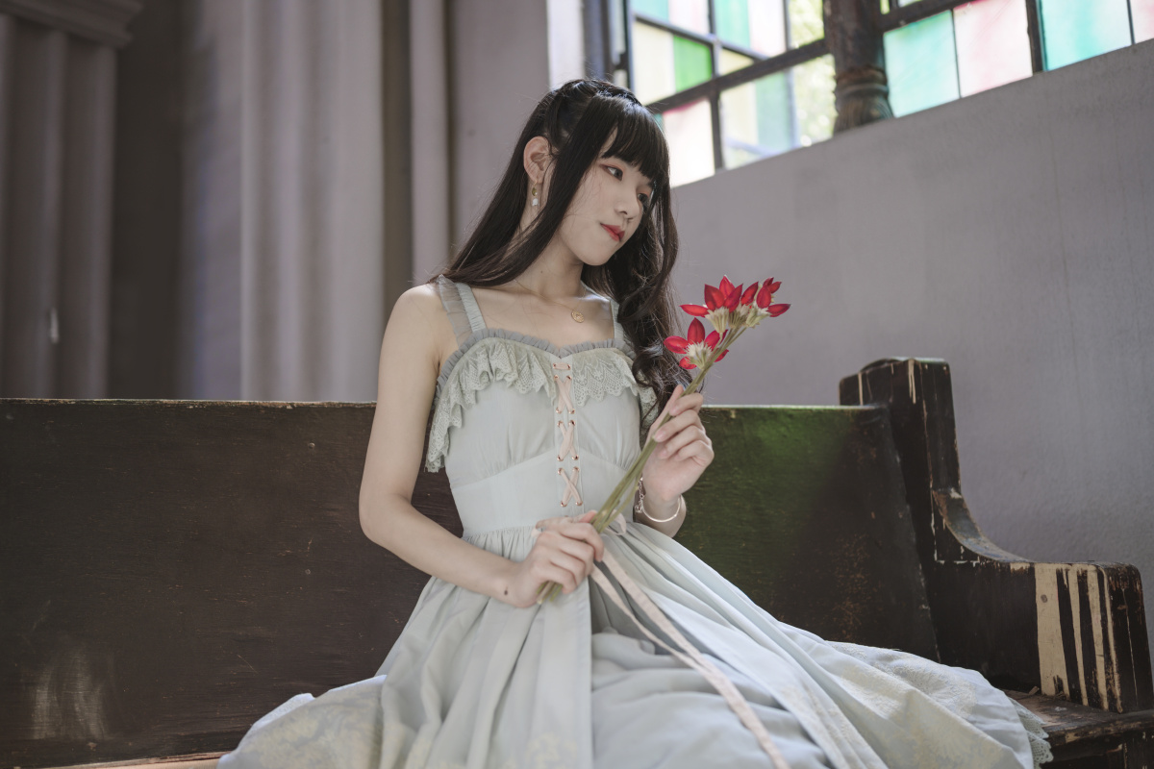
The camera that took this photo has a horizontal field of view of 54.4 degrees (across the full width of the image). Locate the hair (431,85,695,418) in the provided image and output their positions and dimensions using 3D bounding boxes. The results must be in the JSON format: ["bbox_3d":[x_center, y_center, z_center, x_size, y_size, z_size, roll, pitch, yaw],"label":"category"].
[{"bbox_3d":[-0.019,-0.172,1.450,0.270,0.430,0.270,5,-10,-40],"label":"hair"}]

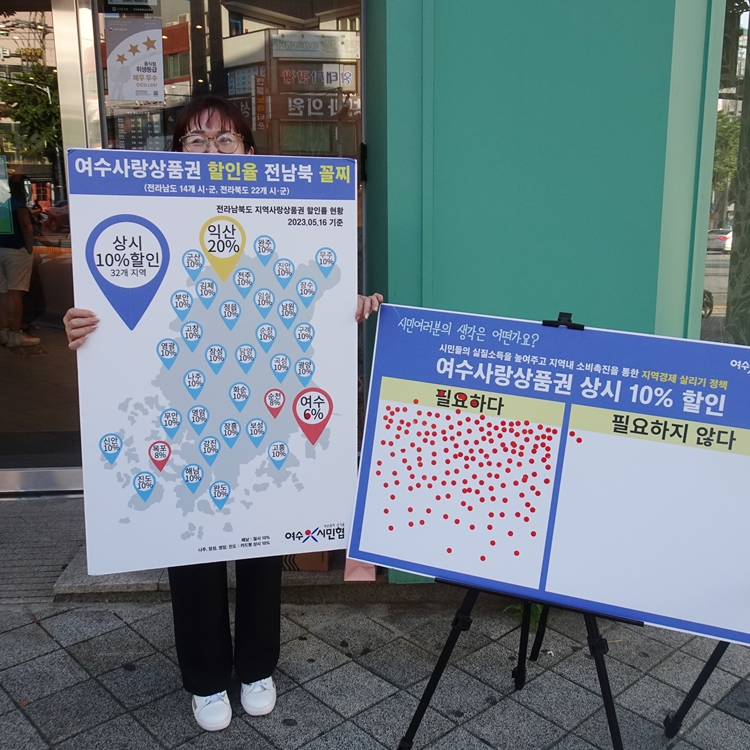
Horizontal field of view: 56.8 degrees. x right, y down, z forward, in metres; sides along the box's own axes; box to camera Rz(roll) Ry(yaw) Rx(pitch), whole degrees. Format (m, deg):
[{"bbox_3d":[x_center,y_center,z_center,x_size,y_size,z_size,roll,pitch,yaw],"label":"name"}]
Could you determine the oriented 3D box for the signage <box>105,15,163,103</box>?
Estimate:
[{"bbox_3d":[-0.990,-1.300,2.861,0.230,0.320,0.020,-1,10,-3],"label":"signage"}]

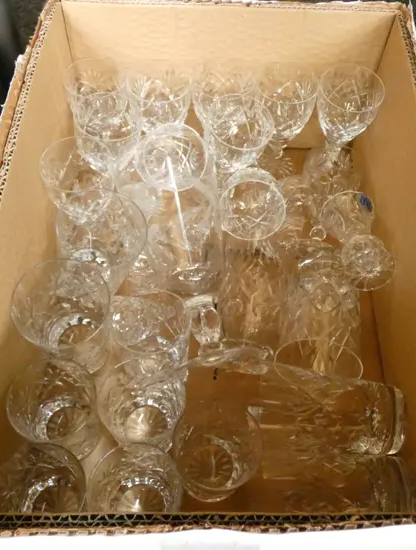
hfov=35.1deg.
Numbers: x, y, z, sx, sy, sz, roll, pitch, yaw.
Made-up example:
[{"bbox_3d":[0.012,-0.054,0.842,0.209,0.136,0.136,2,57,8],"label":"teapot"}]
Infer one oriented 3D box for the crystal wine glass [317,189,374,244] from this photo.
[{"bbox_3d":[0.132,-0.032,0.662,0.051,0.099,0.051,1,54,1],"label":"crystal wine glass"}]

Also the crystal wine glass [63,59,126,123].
[{"bbox_3d":[-0.132,-0.180,0.808,0.073,0.150,0.073,3,54,-1],"label":"crystal wine glass"}]

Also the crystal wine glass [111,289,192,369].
[{"bbox_3d":[-0.049,0.060,0.598,0.070,0.080,0.070,0,57,-1],"label":"crystal wine glass"}]

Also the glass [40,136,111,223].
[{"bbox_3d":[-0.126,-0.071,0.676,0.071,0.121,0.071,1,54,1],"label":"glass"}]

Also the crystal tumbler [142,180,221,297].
[{"bbox_3d":[-0.023,-0.041,0.759,0.088,0.088,0.113,-8,63,-7],"label":"crystal tumbler"}]

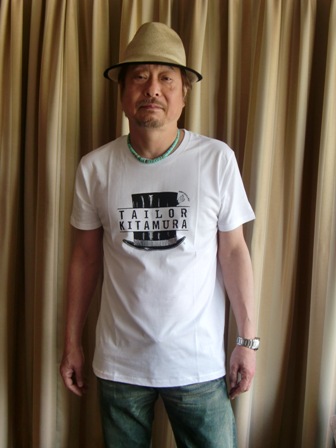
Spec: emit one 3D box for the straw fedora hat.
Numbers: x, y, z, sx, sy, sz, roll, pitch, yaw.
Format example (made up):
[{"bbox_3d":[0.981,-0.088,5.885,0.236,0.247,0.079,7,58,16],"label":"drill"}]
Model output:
[{"bbox_3d":[-0.037,-0.453,1.550,0.255,0.142,0.280,2,0,6],"label":"straw fedora hat"}]

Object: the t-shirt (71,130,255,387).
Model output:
[{"bbox_3d":[-0.015,0.078,1.575,0.485,0.645,0.265,3,3,5],"label":"t-shirt"}]

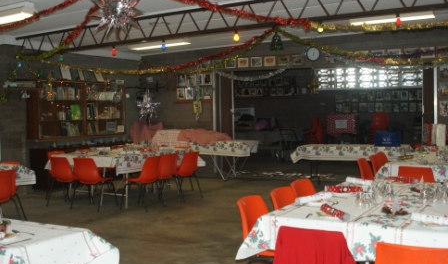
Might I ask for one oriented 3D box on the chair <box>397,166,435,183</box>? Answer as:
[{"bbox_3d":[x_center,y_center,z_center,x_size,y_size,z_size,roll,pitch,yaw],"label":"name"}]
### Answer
[{"bbox_3d":[2.187,0.768,5.813,0.490,0.795,0.530,0,3,36],"label":"chair"}]

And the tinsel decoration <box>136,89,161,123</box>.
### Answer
[{"bbox_3d":[-1.587,-0.568,11.000,0.515,0.694,0.300,0,2,31],"label":"tinsel decoration"}]

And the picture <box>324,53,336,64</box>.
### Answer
[{"bbox_3d":[2.079,-1.431,10.221,0.228,0.204,0.030,0,2,31],"label":"picture"}]

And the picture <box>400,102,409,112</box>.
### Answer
[{"bbox_3d":[4.757,-0.640,13.791,0.190,0.250,0.025,0,3,27],"label":"picture"}]

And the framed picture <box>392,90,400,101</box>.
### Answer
[{"bbox_3d":[4.628,-0.969,14.051,0.201,0.263,0.030,0,2,31],"label":"framed picture"}]

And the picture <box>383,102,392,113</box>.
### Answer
[{"bbox_3d":[4.128,-0.611,13.207,0.189,0.237,0.025,1,3,29],"label":"picture"}]

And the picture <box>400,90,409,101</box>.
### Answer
[{"bbox_3d":[4.490,-0.905,12.996,0.172,0.251,0.025,1,3,29],"label":"picture"}]

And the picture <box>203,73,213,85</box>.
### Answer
[{"bbox_3d":[-0.353,-1.143,11.395,0.220,0.265,0.025,0,3,27],"label":"picture"}]

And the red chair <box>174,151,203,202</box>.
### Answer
[{"bbox_3d":[-0.650,0.708,8.430,0.500,0.775,0.450,1,4,27],"label":"red chair"}]

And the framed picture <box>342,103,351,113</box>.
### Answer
[{"bbox_3d":[3.171,-0.633,13.515,0.200,0.240,0.025,1,4,25],"label":"framed picture"}]

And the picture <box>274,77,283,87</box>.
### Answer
[{"bbox_3d":[1.524,-1.401,14.587,0.225,0.270,0.025,1,3,29],"label":"picture"}]

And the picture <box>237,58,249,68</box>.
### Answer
[{"bbox_3d":[0.380,-1.369,10.416,0.245,0.205,0.025,1,4,25],"label":"picture"}]

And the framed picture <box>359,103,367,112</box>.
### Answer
[{"bbox_3d":[3.541,-0.625,13.339,0.190,0.240,0.025,1,4,25],"label":"framed picture"}]

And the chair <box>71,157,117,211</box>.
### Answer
[{"bbox_3d":[-1.890,0.742,7.652,0.500,0.750,0.520,1,3,29],"label":"chair"}]

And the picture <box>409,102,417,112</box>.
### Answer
[{"bbox_3d":[4.933,-0.636,13.695,0.190,0.250,0.025,0,3,27],"label":"picture"}]

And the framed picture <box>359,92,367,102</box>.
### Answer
[{"bbox_3d":[3.790,-0.961,14.289,0.190,0.250,0.025,0,3,27],"label":"framed picture"}]

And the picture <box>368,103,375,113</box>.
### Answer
[{"bbox_3d":[3.996,-0.654,14.196,0.190,0.250,0.025,0,3,27],"label":"picture"}]

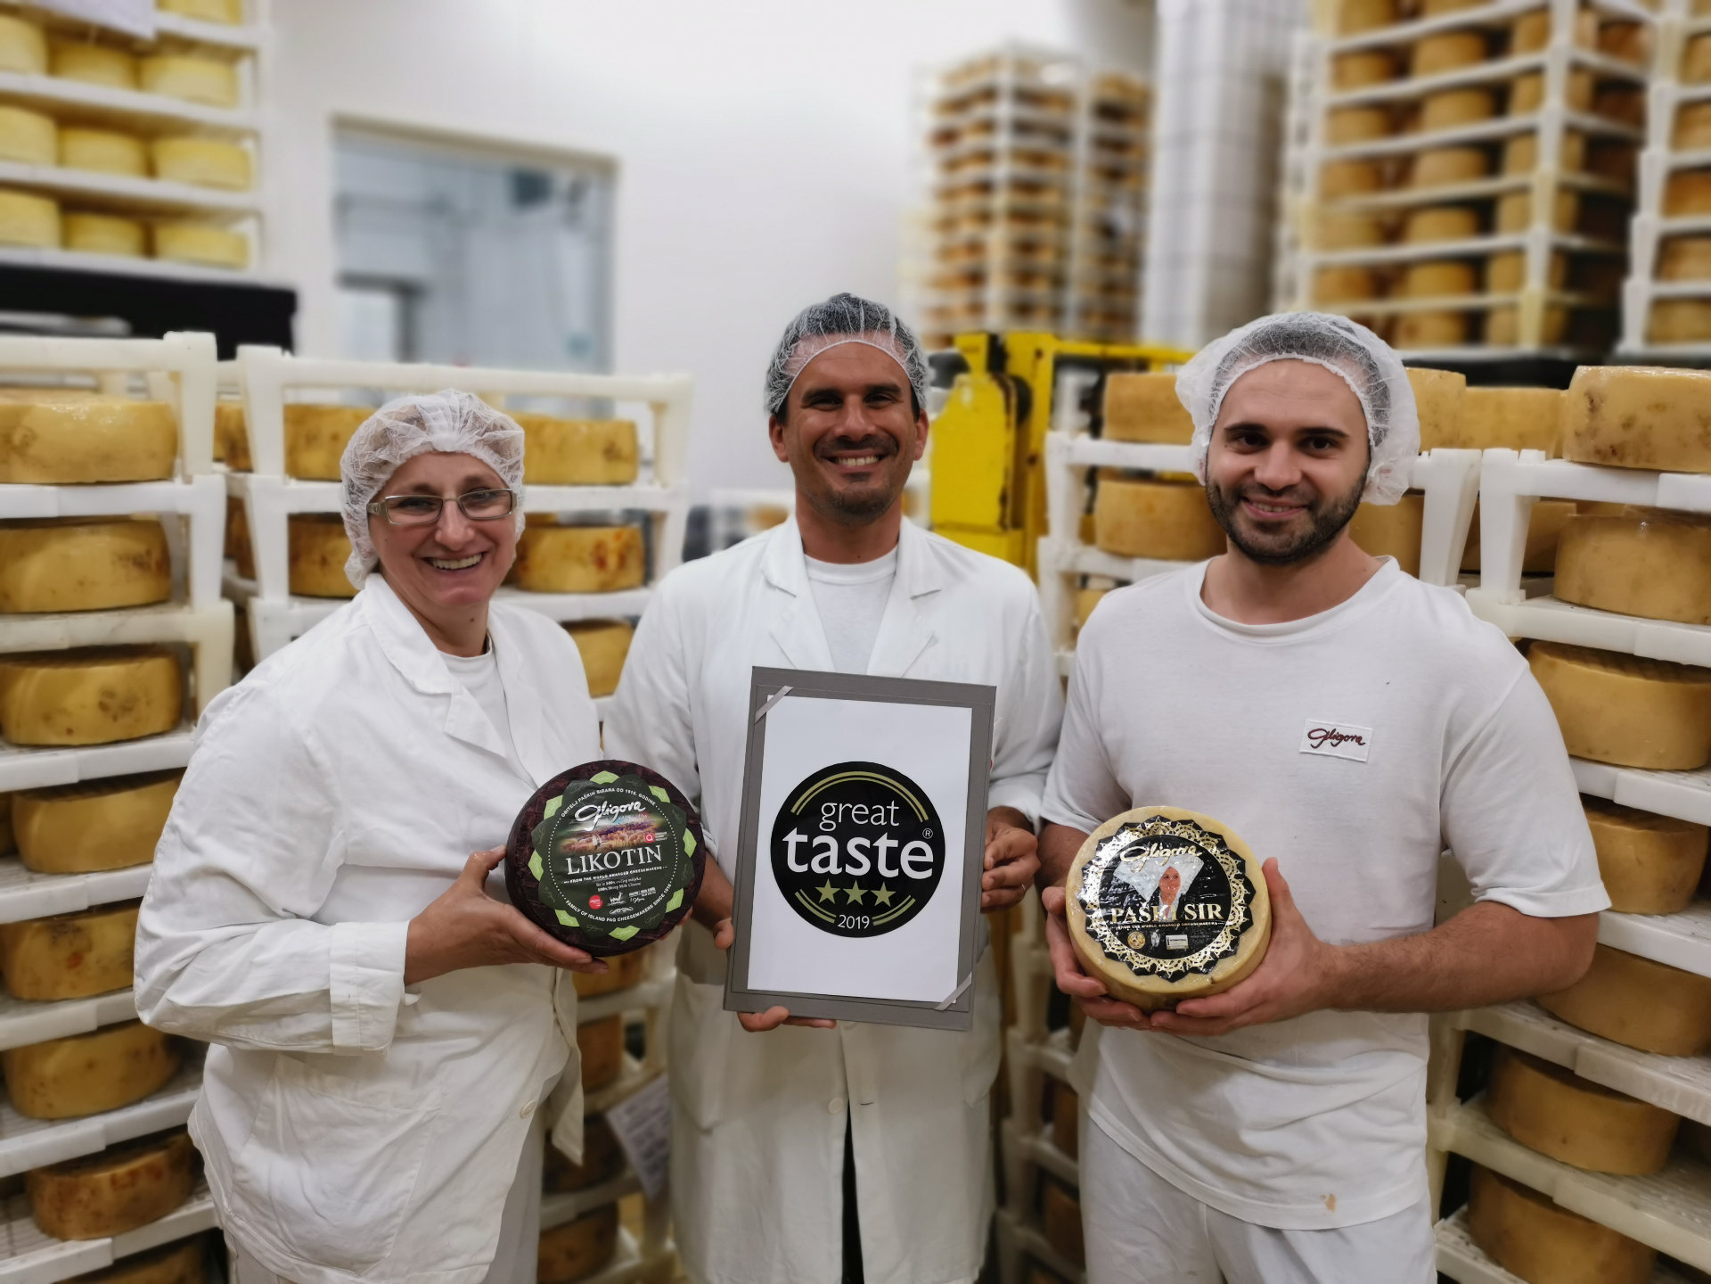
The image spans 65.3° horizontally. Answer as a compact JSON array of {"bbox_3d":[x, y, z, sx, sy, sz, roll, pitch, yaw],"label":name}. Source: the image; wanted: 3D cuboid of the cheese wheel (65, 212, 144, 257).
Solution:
[{"bbox_3d":[-1.498,-0.790,2.651,0.174,0.089,0.174,-4,12,-29],"label":"cheese wheel"}]

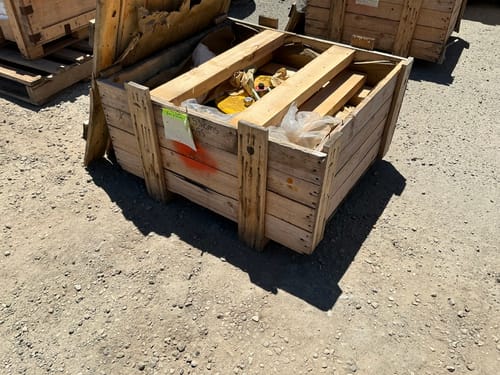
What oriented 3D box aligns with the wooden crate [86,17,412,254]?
[{"bbox_3d":[0.060,-0.422,2.417,1.320,0.673,1.243,22,44,23],"label":"wooden crate"}]

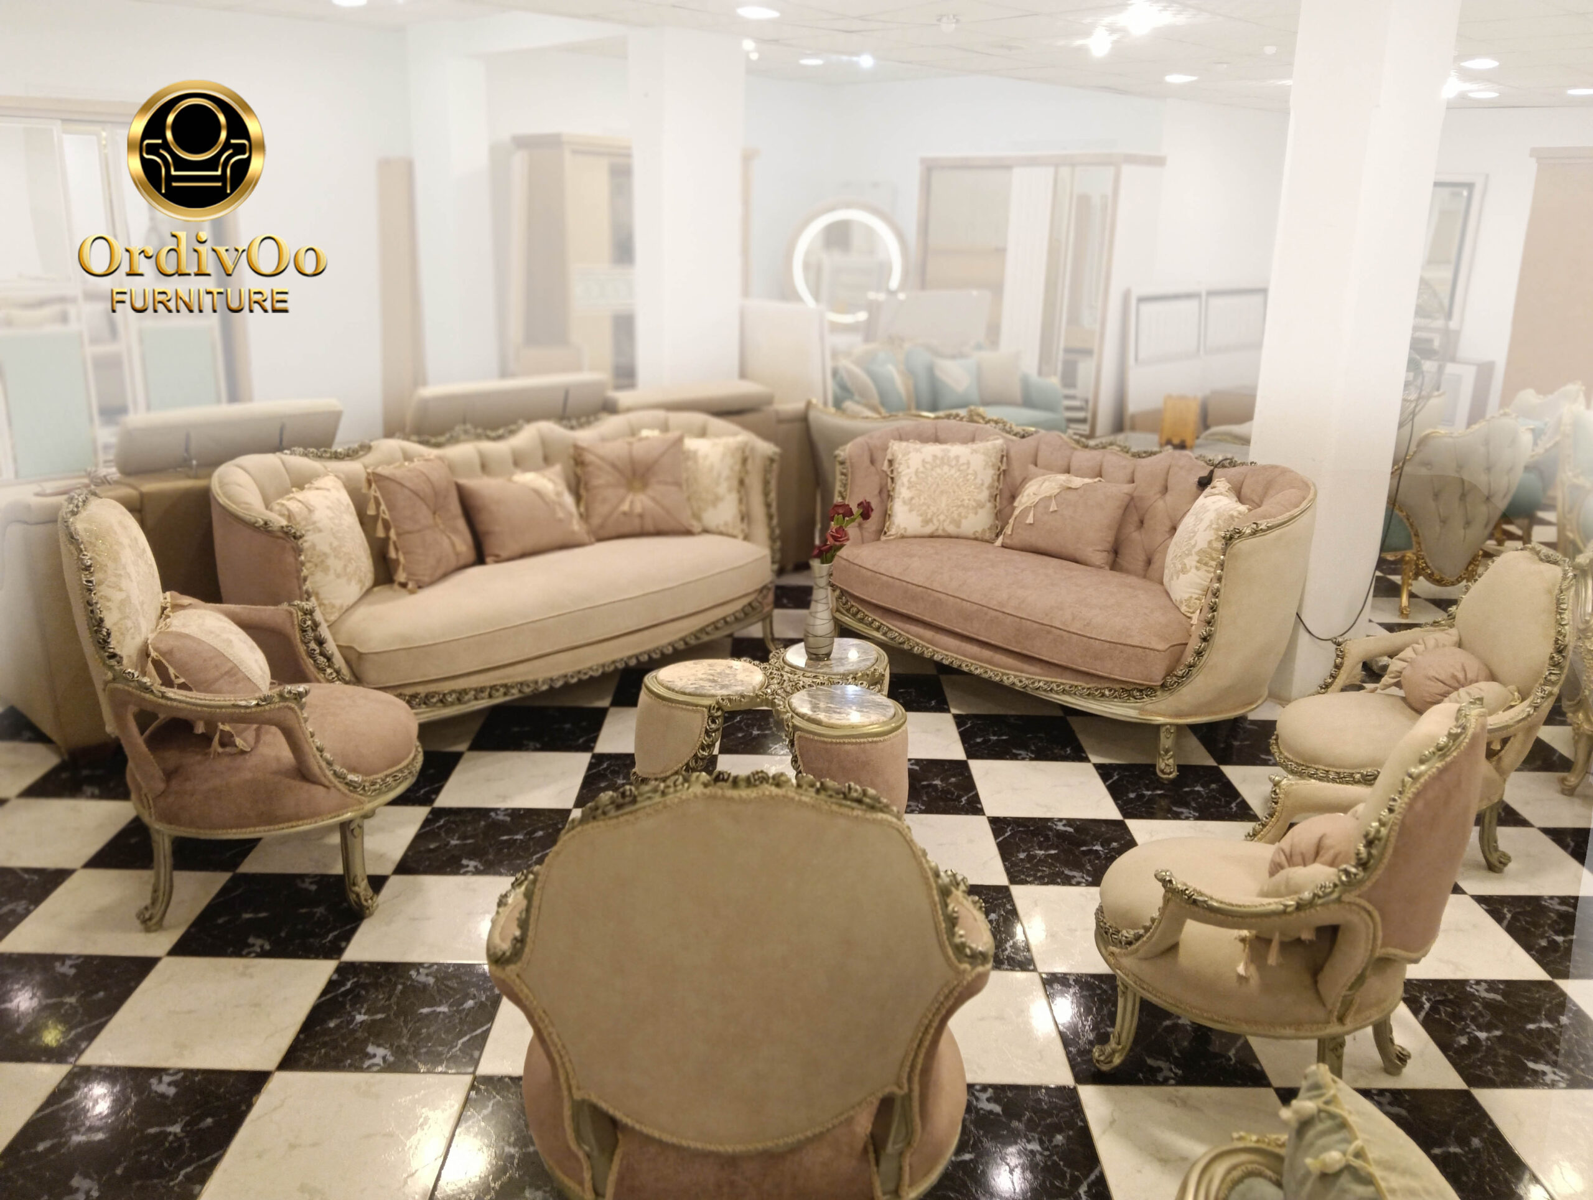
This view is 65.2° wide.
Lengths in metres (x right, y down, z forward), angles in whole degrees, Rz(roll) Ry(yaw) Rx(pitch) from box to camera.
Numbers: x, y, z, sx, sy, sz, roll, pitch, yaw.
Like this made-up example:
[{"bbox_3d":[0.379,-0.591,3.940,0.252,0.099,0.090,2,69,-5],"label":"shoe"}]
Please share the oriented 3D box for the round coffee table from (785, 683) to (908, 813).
[{"bbox_3d":[0.135,0.486,3.357,0.315,0.400,0.315,1,17,0],"label":"round coffee table"}]

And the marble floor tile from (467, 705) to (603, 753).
[{"bbox_3d":[-0.851,0.432,4.140,0.400,0.010,0.390,1,17,-1],"label":"marble floor tile"}]

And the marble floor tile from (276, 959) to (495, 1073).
[{"bbox_3d":[-0.840,0.890,2.667,0.400,0.010,0.390,1,17,-1],"label":"marble floor tile"}]

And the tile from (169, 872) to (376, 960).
[{"bbox_3d":[-1.243,0.767,3.030,0.400,0.010,0.390,1,17,-1],"label":"tile"}]

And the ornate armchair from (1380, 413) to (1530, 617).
[{"bbox_3d":[2.819,-0.427,5.623,0.680,0.930,0.700,-6,19,-22],"label":"ornate armchair"}]

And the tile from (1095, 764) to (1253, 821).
[{"bbox_3d":[1.151,0.589,3.800,0.400,0.010,0.390,1,17,-1],"label":"tile"}]

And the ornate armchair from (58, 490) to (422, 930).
[{"bbox_3d":[-1.360,0.227,3.150,0.779,1.033,0.718,-4,17,-18],"label":"ornate armchair"}]

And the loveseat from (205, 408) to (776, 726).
[{"bbox_3d":[-0.968,-0.133,4.596,0.984,0.931,2.173,14,21,37],"label":"loveseat"}]

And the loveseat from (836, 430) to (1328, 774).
[{"bbox_3d":[0.961,-0.102,4.650,0.964,0.931,1.796,-13,22,-40],"label":"loveseat"}]

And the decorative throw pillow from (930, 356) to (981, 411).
[{"bbox_3d":[1.164,-1.572,9.057,0.400,0.400,0.140,3,1,6],"label":"decorative throw pillow"}]

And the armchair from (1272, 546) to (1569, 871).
[{"bbox_3d":[1.685,0.263,3.498,0.730,0.910,0.656,3,16,6],"label":"armchair"}]

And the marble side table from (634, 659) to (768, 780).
[{"bbox_3d":[-0.277,0.429,3.659,0.369,0.410,0.369,1,16,-1],"label":"marble side table"}]

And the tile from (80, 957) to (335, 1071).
[{"bbox_3d":[-1.268,0.900,2.716,0.410,0.010,0.410,1,16,-1],"label":"tile"}]

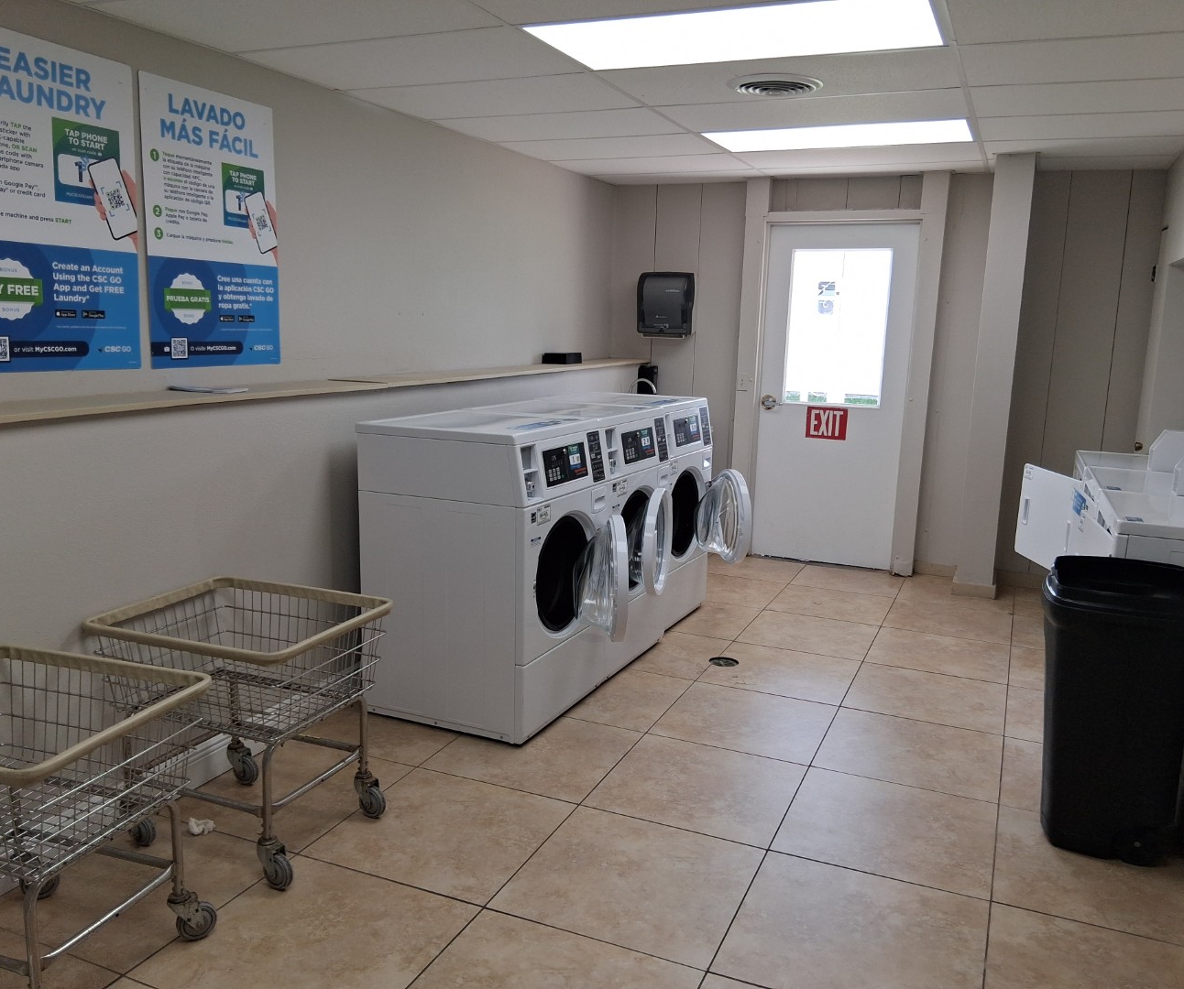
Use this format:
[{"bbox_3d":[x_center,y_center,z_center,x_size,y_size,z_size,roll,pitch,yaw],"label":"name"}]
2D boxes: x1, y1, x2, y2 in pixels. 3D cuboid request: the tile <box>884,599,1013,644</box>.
[{"bbox_3d":[1.889,0.661,5.237,0.603,0.010,0.603,6,11,23],"label":"tile"}]

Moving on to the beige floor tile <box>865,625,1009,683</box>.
[{"bbox_3d":[1.621,0.742,4.634,0.594,0.010,0.594,6,11,23],"label":"beige floor tile"}]

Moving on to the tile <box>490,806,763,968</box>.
[{"bbox_3d":[0.117,1.053,2.719,0.600,0.010,0.600,6,11,23],"label":"tile"}]

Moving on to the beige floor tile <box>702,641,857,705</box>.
[{"bbox_3d":[0.834,0.777,4.326,0.594,0.010,0.594,6,11,23],"label":"beige floor tile"}]

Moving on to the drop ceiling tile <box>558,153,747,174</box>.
[{"bbox_3d":[0.352,-1.891,5.676,1.057,0.016,0.605,6,11,23],"label":"drop ceiling tile"}]

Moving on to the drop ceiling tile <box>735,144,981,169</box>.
[{"bbox_3d":[1.384,-1.769,5.179,1.200,0.016,0.600,6,11,23],"label":"drop ceiling tile"}]

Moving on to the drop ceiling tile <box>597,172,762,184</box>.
[{"bbox_3d":[0.565,-1.970,6.149,1.064,0.016,0.422,6,11,23],"label":"drop ceiling tile"}]

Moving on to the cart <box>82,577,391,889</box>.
[{"bbox_3d":[-0.985,0.653,2.838,0.660,0.655,0.540,6,11,23],"label":"cart"}]

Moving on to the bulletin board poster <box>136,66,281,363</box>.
[{"bbox_3d":[-1.282,-0.897,3.385,0.012,0.914,0.606,6,11,23],"label":"bulletin board poster"}]

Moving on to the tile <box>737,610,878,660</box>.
[{"bbox_3d":[1.089,0.697,4.932,0.603,0.010,0.603,6,11,23],"label":"tile"}]

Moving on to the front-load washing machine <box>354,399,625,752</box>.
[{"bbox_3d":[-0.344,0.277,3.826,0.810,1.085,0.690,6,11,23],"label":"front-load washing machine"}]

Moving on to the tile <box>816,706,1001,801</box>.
[{"bbox_3d":[1.161,0.939,3.604,0.603,0.010,0.603,6,11,23],"label":"tile"}]

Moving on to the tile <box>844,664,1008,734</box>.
[{"bbox_3d":[1.392,0.842,4.118,0.600,0.010,0.600,6,11,23],"label":"tile"}]

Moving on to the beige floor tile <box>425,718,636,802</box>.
[{"bbox_3d":[-0.193,0.904,3.498,0.600,0.010,0.600,6,11,23],"label":"beige floor tile"}]

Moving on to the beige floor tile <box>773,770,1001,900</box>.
[{"bbox_3d":[0.899,1.008,2.998,0.592,0.010,0.592,6,11,23],"label":"beige floor tile"}]

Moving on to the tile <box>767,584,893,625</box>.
[{"bbox_3d":[1.307,0.598,5.382,0.592,0.010,0.592,6,11,23],"label":"tile"}]

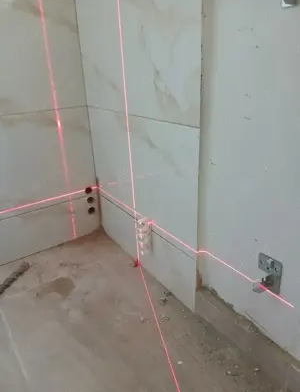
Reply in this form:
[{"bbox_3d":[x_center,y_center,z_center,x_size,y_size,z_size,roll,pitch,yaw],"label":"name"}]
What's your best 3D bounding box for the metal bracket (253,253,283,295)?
[{"bbox_3d":[0.212,0.156,0.570,0.046,0.072,0.053,-17,27,-30],"label":"metal bracket"}]

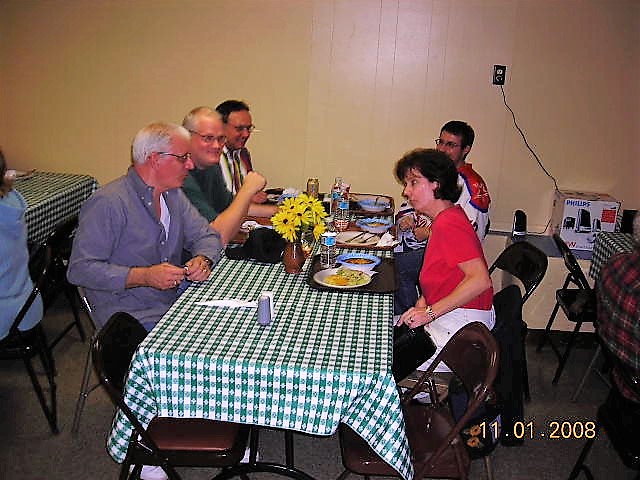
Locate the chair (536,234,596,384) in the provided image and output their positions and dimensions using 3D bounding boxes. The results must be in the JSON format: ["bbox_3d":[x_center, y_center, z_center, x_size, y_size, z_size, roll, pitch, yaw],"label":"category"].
[{"bbox_3d":[1.450,0.356,3.761,0.500,0.775,0.460,7,15,12],"label":"chair"}]

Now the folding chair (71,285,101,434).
[{"bbox_3d":[-0.737,0.432,3.023,0.480,0.770,0.460,8,16,17],"label":"folding chair"}]

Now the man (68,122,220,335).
[{"bbox_3d":[-0.590,0.189,2.893,0.750,1.320,0.560,10,16,24],"label":"man"}]

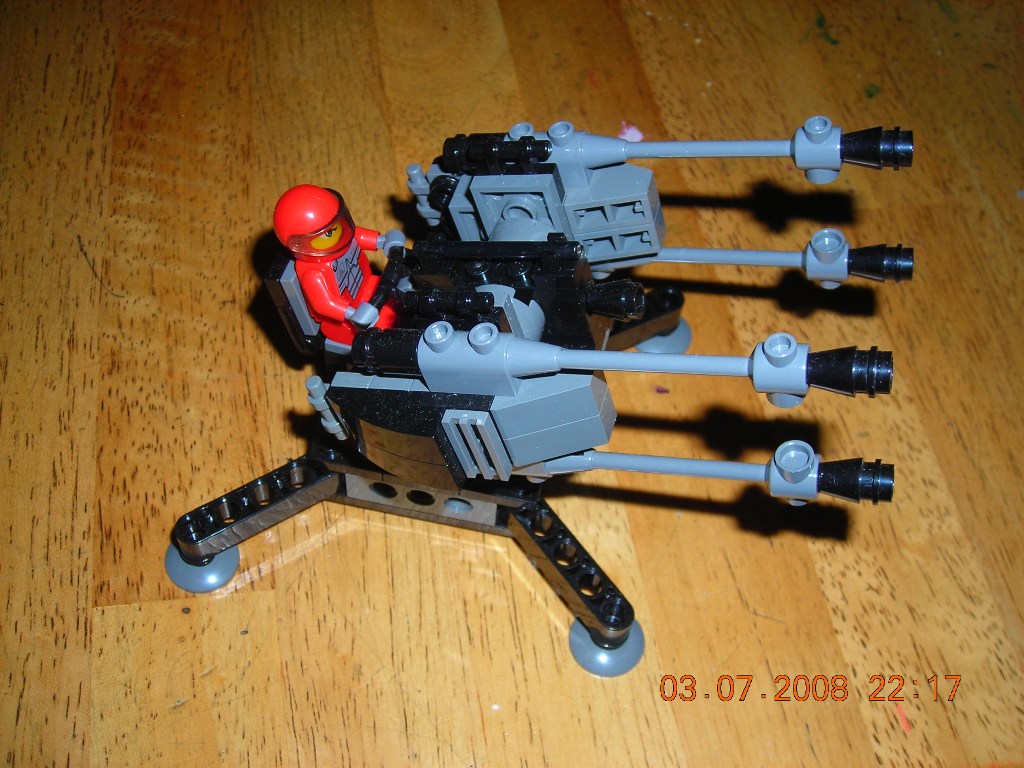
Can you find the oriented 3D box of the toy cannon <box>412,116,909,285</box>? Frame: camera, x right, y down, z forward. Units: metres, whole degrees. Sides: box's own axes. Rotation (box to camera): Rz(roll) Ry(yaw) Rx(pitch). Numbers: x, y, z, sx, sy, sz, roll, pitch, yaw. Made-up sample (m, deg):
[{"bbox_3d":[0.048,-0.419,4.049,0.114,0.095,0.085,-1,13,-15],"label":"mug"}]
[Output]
[{"bbox_3d":[0.027,-0.033,0.238,0.101,0.042,0.021,3,50,20],"label":"toy cannon"}]

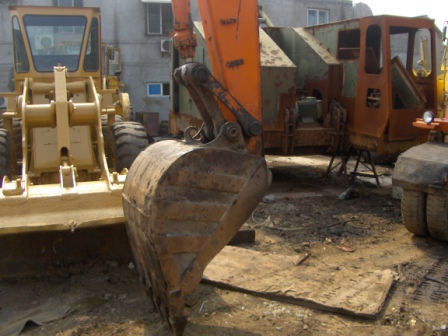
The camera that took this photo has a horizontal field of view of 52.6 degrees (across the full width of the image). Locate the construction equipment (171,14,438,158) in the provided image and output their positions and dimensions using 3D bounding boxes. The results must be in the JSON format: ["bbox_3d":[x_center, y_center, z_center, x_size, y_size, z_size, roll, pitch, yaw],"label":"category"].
[{"bbox_3d":[1.130,-1.320,7.420,3.120,1.950,2.800,-6,12,-28],"label":"construction equipment"}]

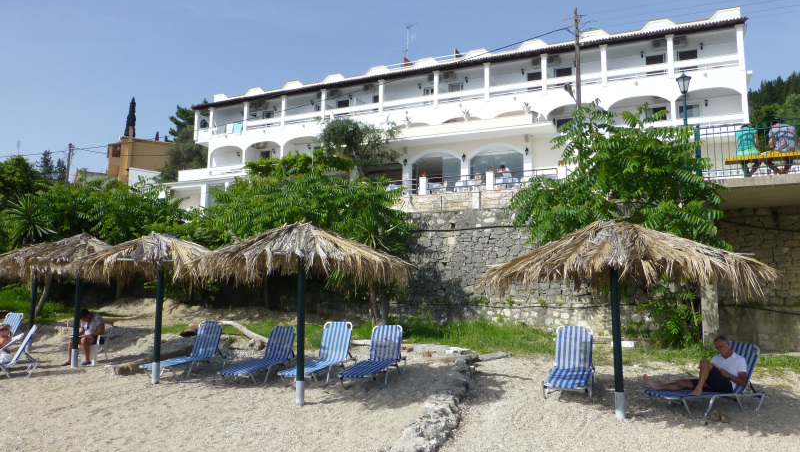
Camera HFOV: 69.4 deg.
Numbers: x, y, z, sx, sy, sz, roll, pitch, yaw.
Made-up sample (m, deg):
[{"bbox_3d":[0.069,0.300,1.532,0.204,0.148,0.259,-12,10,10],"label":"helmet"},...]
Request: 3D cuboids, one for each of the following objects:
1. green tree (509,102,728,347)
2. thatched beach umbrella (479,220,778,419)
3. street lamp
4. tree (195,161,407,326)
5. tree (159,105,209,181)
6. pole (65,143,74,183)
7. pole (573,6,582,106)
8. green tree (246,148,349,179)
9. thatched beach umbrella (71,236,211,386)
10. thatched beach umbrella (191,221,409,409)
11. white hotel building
[{"bbox_3d":[4.446,-0.080,11.761,4.455,4.990,3.600,0,-5,0],"label":"green tree"},{"bbox_3d":[2.591,1.065,6.729,3.400,2.270,3.300,0,-5,0],"label":"thatched beach umbrella"},{"bbox_3d":[6.461,-2.310,13.078,0.380,2.400,0.380,-2,-6,24],"label":"street lamp"},{"bbox_3d":[-2.510,0.402,15.030,5.556,4.169,4.300,0,-5,0],"label":"tree"},{"bbox_3d":[-18.062,-6.613,48.846,5.000,7.500,5.000,0,-5,0],"label":"tree"},{"bbox_3d":[-21.995,-2.856,38.444,0.400,5.500,0.400,-2,-6,24],"label":"pole"},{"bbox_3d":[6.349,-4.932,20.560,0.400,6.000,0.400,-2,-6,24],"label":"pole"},{"bbox_3d":[-5.761,-3.372,32.466,6.000,2.000,3.000,-2,-6,24],"label":"green tree"},{"bbox_3d":[-3.873,1.259,8.971,2.450,2.324,2.450,0,-5,0],"label":"thatched beach umbrella"},{"bbox_3d":[-1.241,1.098,7.429,2.750,2.349,2.750,0,-5,0],"label":"thatched beach umbrella"},{"bbox_3d":[1.755,-5.228,39.531,38.064,9.900,11.700,-2,-6,24],"label":"white hotel building"}]

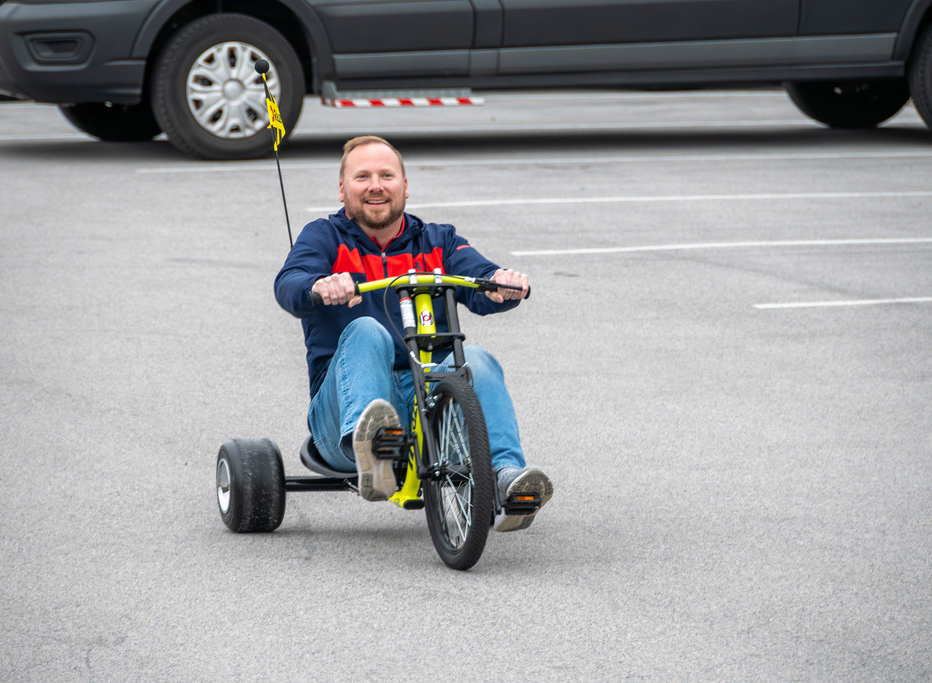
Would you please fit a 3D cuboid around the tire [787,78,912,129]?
[{"bbox_3d":[1.903,-1.401,42.193,0.700,0.690,0.235,-2,5,-19],"label":"tire"}]

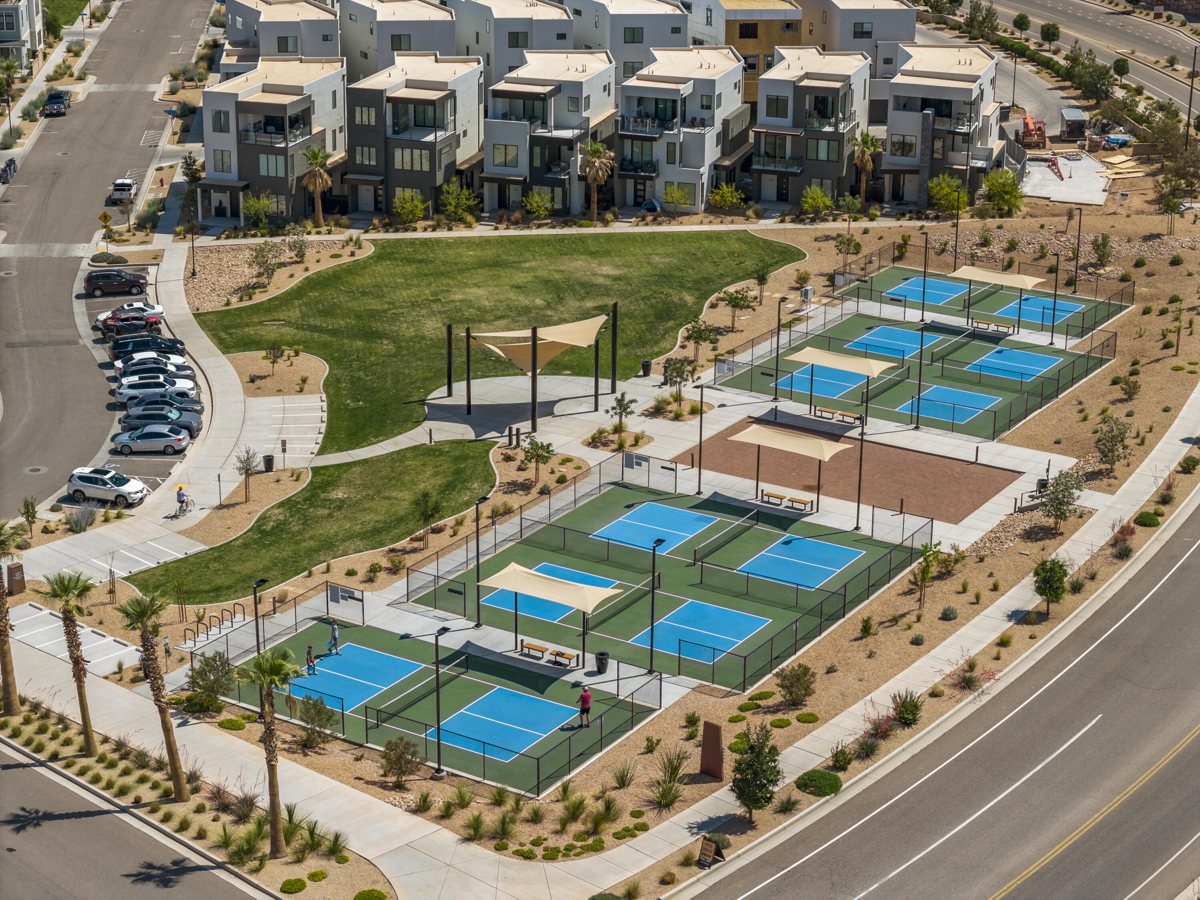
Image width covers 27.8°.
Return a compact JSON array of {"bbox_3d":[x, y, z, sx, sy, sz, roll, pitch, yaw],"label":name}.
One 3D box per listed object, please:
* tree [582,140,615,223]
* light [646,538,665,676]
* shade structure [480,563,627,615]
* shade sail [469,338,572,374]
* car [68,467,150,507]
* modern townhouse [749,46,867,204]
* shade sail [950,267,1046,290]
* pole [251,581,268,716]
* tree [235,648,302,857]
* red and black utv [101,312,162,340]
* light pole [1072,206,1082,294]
[{"bbox_3d":[-0.165,-21.276,192.825,2.850,6.450,2.850,1,20,0],"label":"tree"},{"bbox_3d":[2.636,7.375,114.079,0.460,6.560,1.100,12,23,29],"label":"light"},{"bbox_3d":[-2.349,6.337,115.404,6.323,0.552,3.121,12,23,29],"label":"shade structure"},{"bbox_3d":[-3.915,-6.193,149.700,9.171,1.510,6.443,-1,20,-6],"label":"shade sail"},{"bbox_3d":[-28.705,2.045,141.525,4.660,1.730,1.840,7,21,16],"label":"car"},{"bbox_3d":[18.052,-27.940,209.856,8.670,10.800,17.600,5,20,13],"label":"modern townhouse"},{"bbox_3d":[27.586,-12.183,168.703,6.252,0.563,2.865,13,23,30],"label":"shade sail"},{"bbox_3d":[-15.456,9.093,110.578,0.540,6.550,1.070,12,23,29],"label":"pole"},{"bbox_3d":[-13.259,12.360,97.922,2.700,8.950,2.700,-2,20,-8],"label":"tree"},{"bbox_3d":[-32.833,-8.845,169.968,4.000,1.750,1.800,-10,22,-26],"label":"red and black utv"},{"bbox_3d":[35.509,-14.754,180.365,0.540,6.500,0.970,12,23,29],"label":"light pole"}]

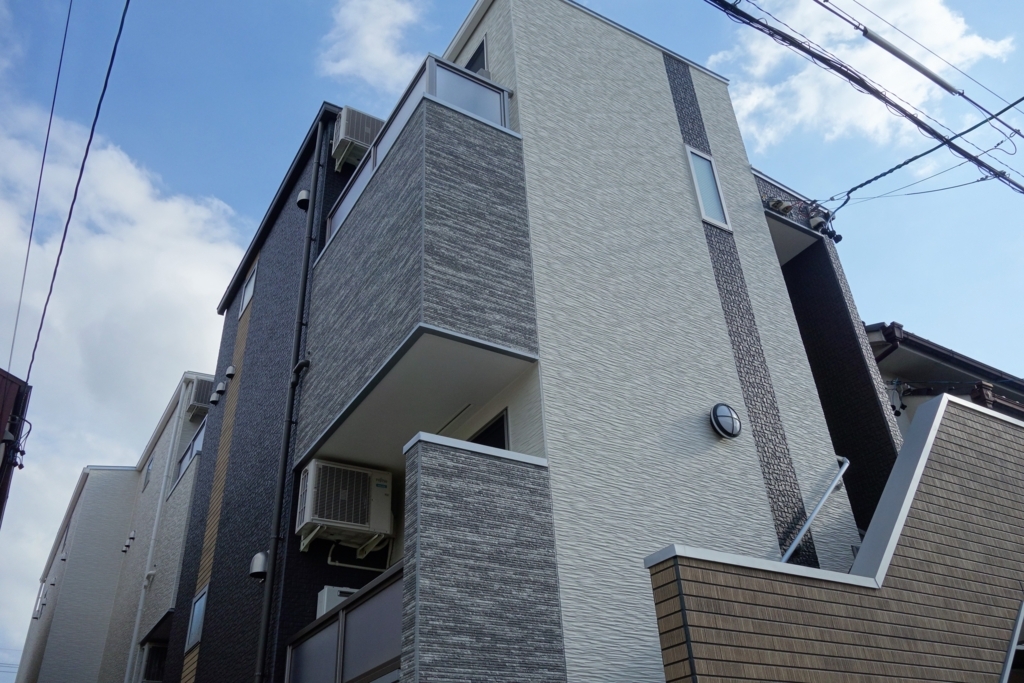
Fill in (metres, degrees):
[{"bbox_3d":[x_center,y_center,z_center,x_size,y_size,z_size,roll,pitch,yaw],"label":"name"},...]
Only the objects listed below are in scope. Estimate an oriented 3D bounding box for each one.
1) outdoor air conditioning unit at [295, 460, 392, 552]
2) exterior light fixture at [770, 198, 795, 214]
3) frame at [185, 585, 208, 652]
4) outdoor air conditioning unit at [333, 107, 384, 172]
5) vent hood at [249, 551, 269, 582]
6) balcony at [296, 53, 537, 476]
[{"bbox_3d":[-1.295,1.305,6.239,0.682,0.579,0.302,16,-38,-28],"label":"outdoor air conditioning unit"},{"bbox_3d":[2.720,-1.361,8.044,0.290,0.115,0.090,16,-38,-28],"label":"exterior light fixture"},{"bbox_3d":[-3.211,2.853,8.166,0.080,0.563,0.687,16,-38,-28],"label":"frame"},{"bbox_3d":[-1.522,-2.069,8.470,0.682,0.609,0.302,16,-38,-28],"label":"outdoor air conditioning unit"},{"bbox_3d":[-2.042,1.790,6.421,0.115,0.180,0.170,16,-38,-28],"label":"vent hood"},{"bbox_3d":[-0.855,-0.500,6.478,0.876,2.621,2.316,16,-38,-28],"label":"balcony"}]

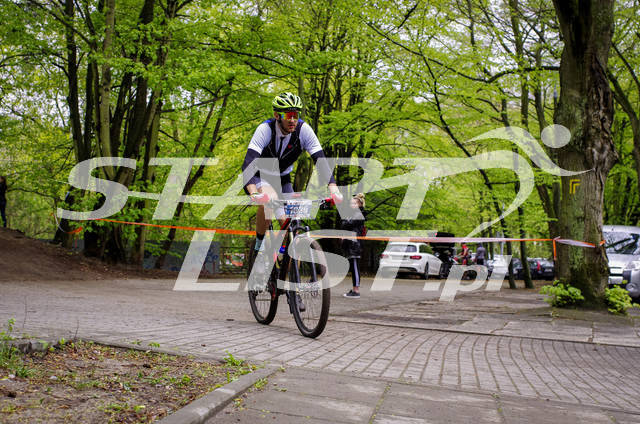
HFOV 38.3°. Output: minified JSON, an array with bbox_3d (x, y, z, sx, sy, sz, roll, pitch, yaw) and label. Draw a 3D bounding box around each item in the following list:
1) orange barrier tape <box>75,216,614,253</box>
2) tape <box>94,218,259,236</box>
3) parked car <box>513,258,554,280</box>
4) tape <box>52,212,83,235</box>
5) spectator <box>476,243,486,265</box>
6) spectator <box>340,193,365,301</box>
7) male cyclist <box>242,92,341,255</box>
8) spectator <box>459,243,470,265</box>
[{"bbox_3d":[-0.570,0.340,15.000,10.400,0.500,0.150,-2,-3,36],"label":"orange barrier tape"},{"bbox_3d":[-2.720,0.260,16.500,4.100,0.380,0.100,-2,-3,36],"label":"tape"},{"bbox_3d":[14.100,3.720,59.500,1.760,1.470,4.300,0,-3,-8],"label":"parked car"},{"bbox_3d":[-4.981,0.227,18.200,0.620,0.430,0.200,0,-3,-6],"label":"tape"},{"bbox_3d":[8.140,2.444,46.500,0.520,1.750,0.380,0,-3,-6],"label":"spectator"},{"bbox_3d":[0.523,0.523,14.400,0.420,1.660,0.470,0,-3,-7],"label":"spectator"},{"bbox_3d":[-0.270,-0.100,7.350,0.760,1.660,0.820,1,-3,-22],"label":"male cyclist"},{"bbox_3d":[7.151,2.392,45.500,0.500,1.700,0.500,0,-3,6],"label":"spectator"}]

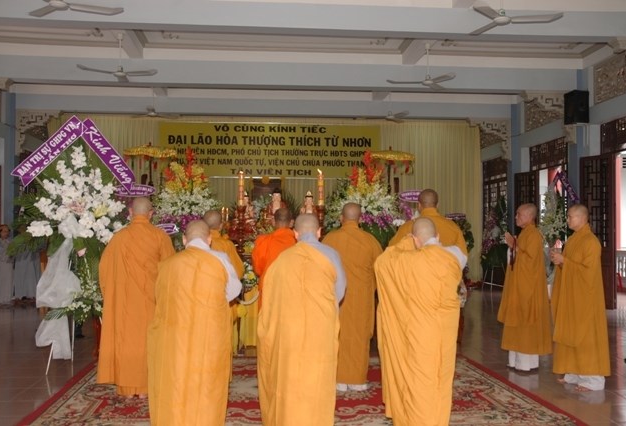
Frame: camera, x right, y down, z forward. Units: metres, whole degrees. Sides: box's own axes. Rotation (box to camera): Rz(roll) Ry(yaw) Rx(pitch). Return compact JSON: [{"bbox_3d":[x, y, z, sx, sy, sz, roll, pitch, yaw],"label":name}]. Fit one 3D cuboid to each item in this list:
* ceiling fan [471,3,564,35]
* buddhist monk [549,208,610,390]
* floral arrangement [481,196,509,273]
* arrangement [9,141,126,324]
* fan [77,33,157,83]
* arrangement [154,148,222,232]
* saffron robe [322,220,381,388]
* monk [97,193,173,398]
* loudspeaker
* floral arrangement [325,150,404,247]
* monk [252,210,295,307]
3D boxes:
[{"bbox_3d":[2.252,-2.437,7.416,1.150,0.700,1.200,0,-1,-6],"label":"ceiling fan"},{"bbox_3d":[2.404,0.726,5.915,0.550,1.650,0.520,0,-1,-8],"label":"buddhist monk"},{"bbox_3d":[4.558,0.572,16.363,0.480,1.969,0.780,2,-3,-44],"label":"floral arrangement"},{"bbox_3d":[-2.389,0.191,6.447,1.120,1.850,0.600,0,-1,-18],"label":"arrangement"},{"bbox_3d":[-2.934,-2.381,9.955,1.220,0.700,1.150,0,-1,-6],"label":"fan"},{"bbox_3d":[-1.749,-0.216,9.074,0.880,1.383,0.720,1,-2,-6],"label":"arrangement"},{"bbox_3d":[0.335,0.730,5.789,0.560,1.646,0.500,1,-2,-6],"label":"saffron robe"},{"bbox_3d":[-1.517,0.769,5.634,0.660,1.510,0.460,0,-1,-6],"label":"monk"},{"bbox_3d":[4.937,-1.960,12.289,0.450,0.570,0.400,-1,7,25],"label":"loudspeaker"},{"bbox_3d":[0.709,-0.178,9.273,1.000,1.442,0.750,1,-2,-6],"label":"floral arrangement"},{"bbox_3d":[-0.278,0.753,5.785,0.570,1.590,0.450,0,-1,-6],"label":"monk"}]

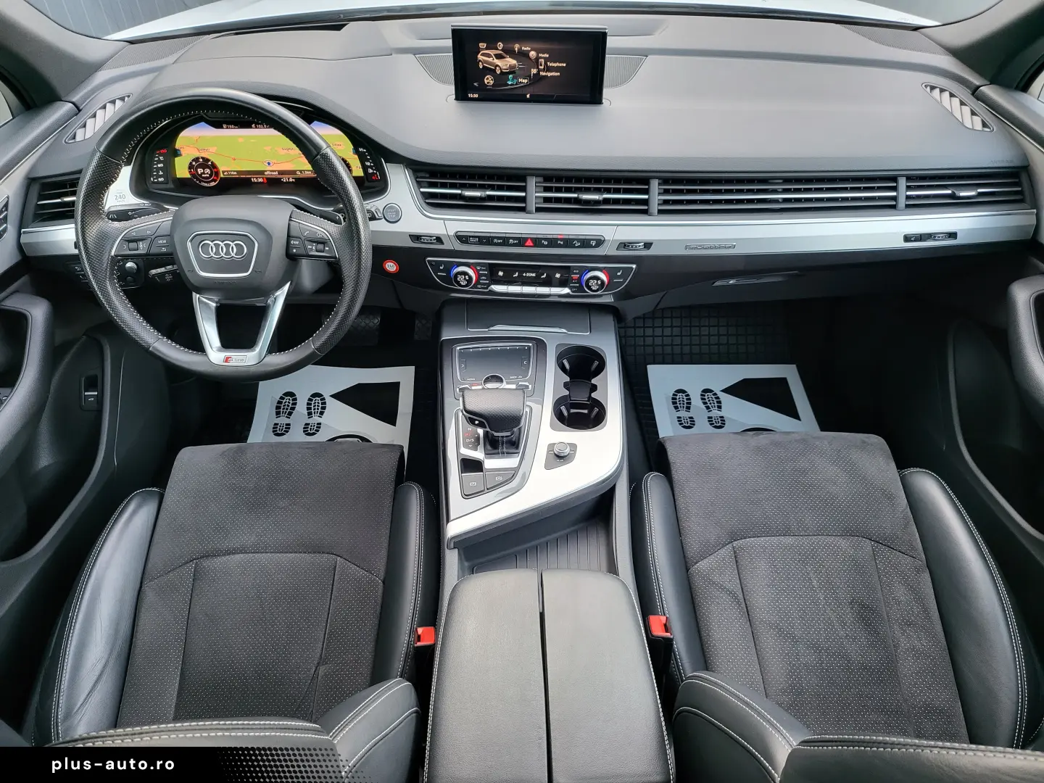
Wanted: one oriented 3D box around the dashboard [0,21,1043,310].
[{"bbox_3d":[0.012,-0.429,1.224,1.480,0.330,0.550,-1,41,0],"label":"dashboard"}]

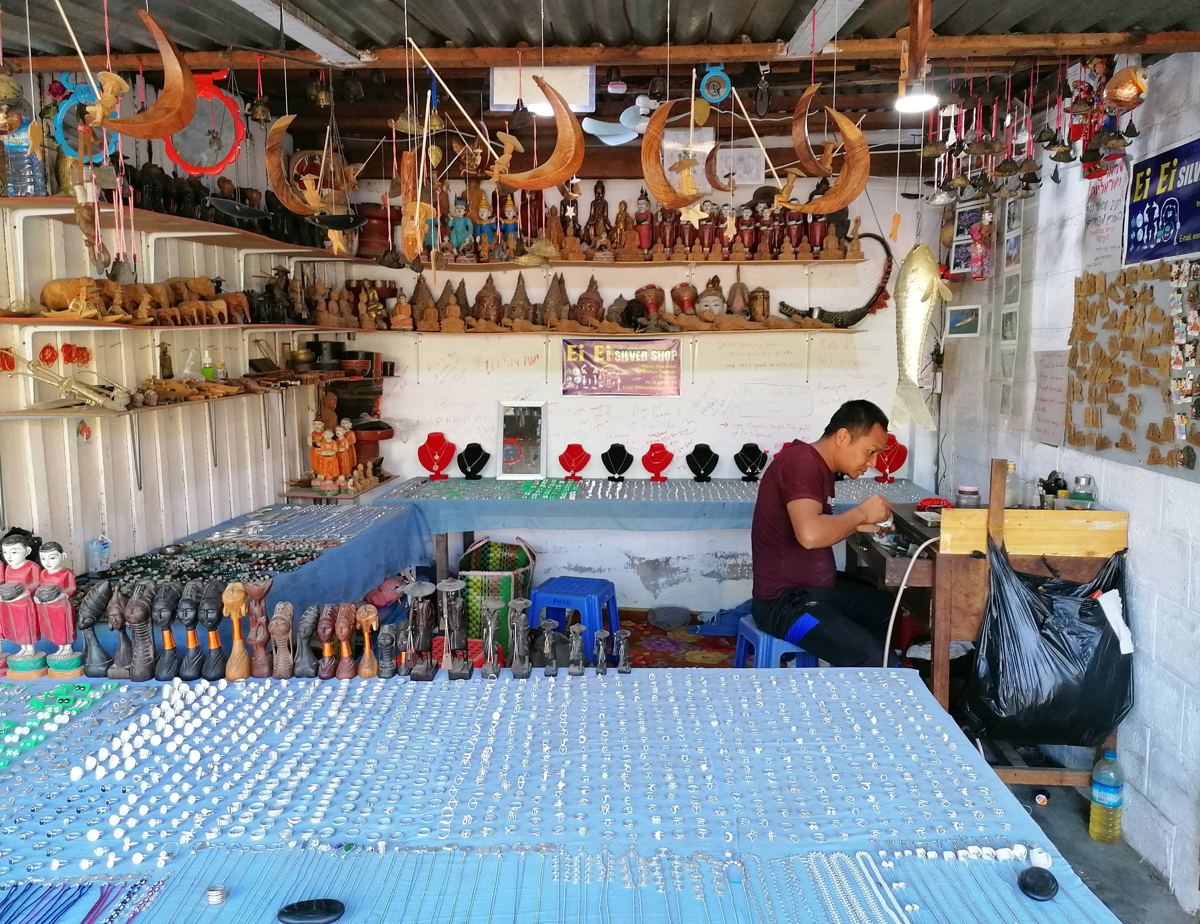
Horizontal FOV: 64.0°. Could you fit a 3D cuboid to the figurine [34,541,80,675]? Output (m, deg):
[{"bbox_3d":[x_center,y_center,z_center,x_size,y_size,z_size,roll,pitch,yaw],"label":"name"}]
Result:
[{"bbox_3d":[-1.249,0.329,2.200,0.086,0.301,0.090,0,8,3],"label":"figurine"}]

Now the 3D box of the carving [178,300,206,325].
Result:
[{"bbox_3d":[-1.343,-0.491,3.162,0.090,0.080,0.042,3,9,19],"label":"carving"}]

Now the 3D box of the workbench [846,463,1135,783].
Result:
[{"bbox_3d":[1.200,0.492,3.140,0.646,1.093,0.731,0,7,4],"label":"workbench"}]

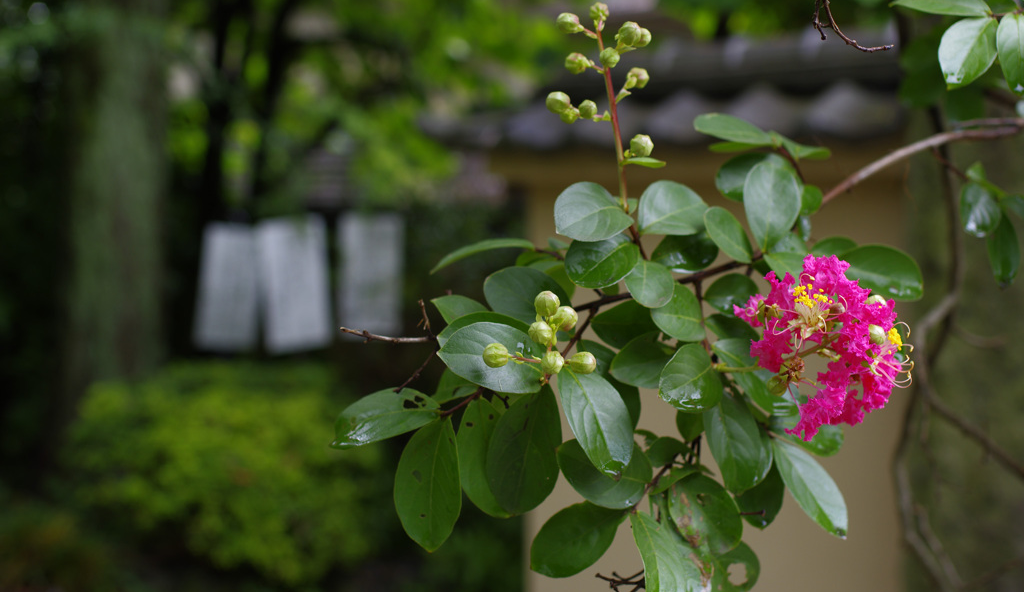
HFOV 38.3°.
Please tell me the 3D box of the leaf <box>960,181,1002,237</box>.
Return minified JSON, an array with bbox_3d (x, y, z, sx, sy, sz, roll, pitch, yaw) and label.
[{"bbox_3d":[0.238,-0.044,0.749,0.019,0.032,0.007,-15,-25,3],"label":"leaf"}]

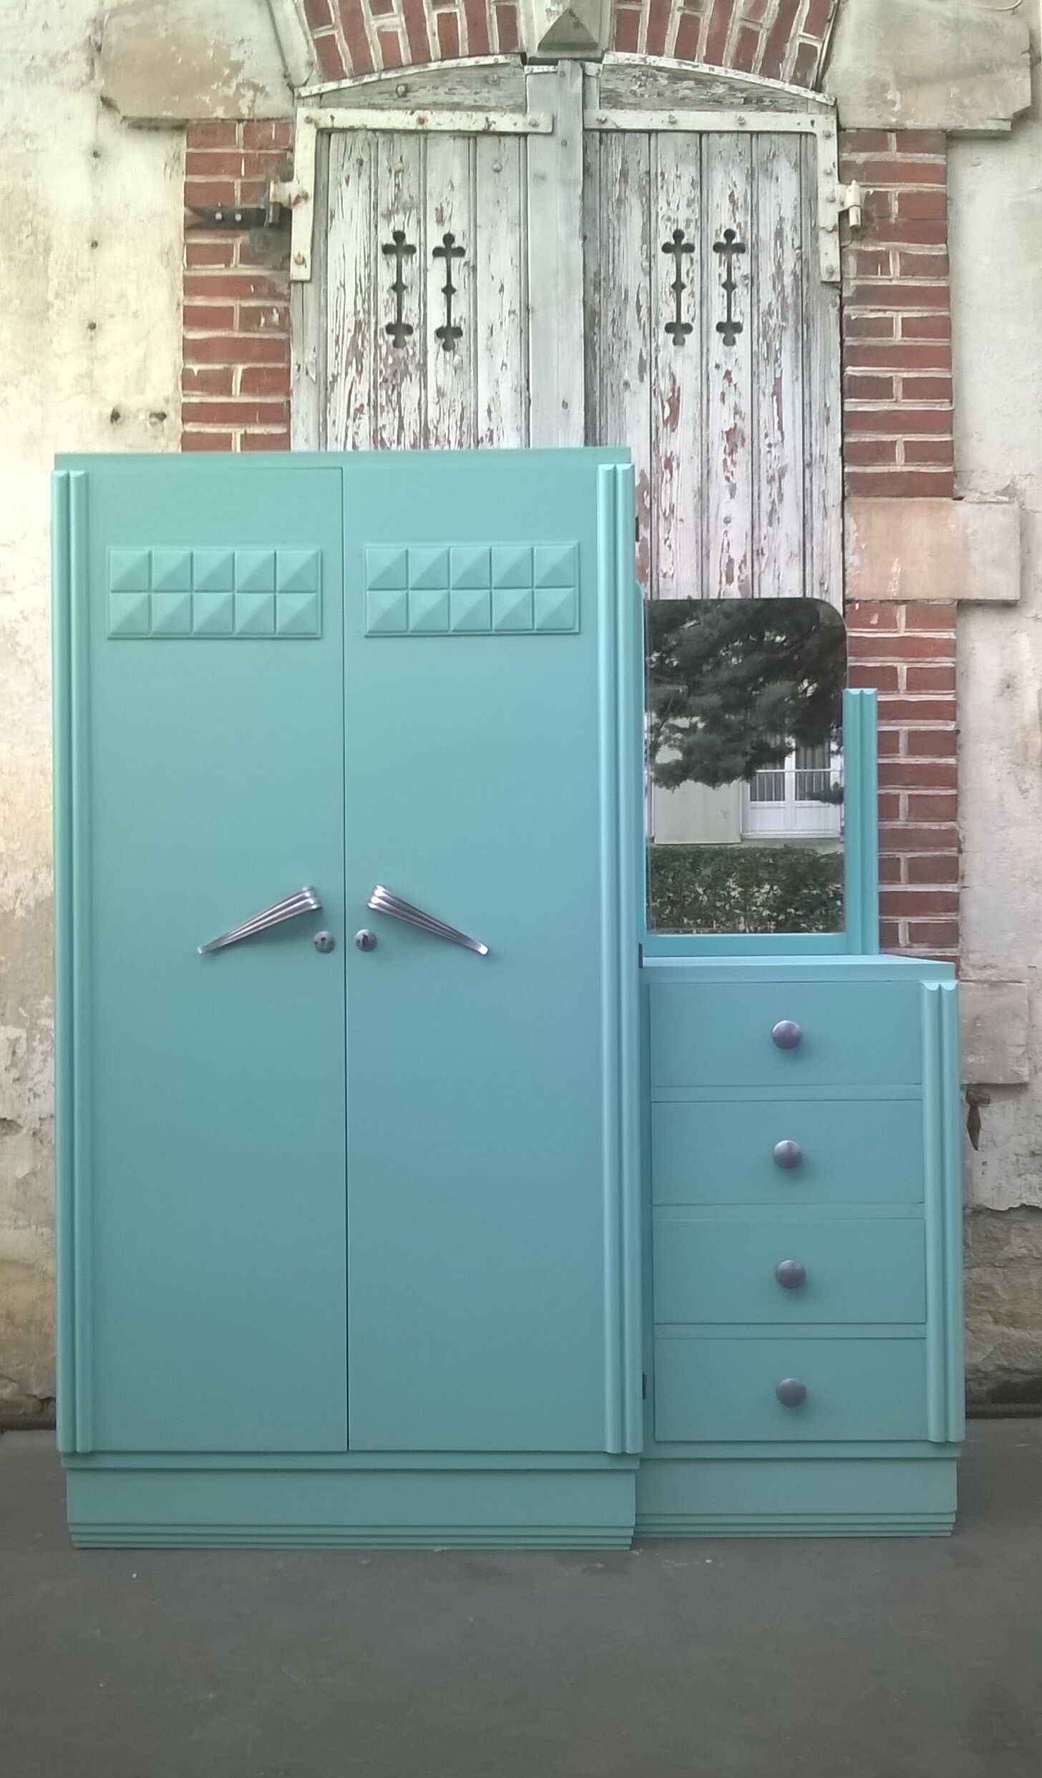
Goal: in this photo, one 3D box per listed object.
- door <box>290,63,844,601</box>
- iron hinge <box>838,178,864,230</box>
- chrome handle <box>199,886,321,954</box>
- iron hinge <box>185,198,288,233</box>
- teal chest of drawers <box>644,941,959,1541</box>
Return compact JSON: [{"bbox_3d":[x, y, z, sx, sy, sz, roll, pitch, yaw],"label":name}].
[{"bbox_3d":[0.098,-0.646,3.370,1.140,2.100,0.055,0,-1,-2],"label":"door"},{"bbox_3d":[0.686,-1.419,3.370,0.053,0.100,0.040,0,-1,-2],"label":"iron hinge"},{"bbox_3d":[-0.435,0.055,2.680,0.218,0.043,0.036,-25,-1,1],"label":"chrome handle"},{"bbox_3d":[-0.586,-1.386,3.340,0.215,0.065,0.040,0,-1,-2],"label":"iron hinge"},{"bbox_3d":[0.477,0.615,2.985,0.545,0.972,0.530,0,-1,1],"label":"teal chest of drawers"}]

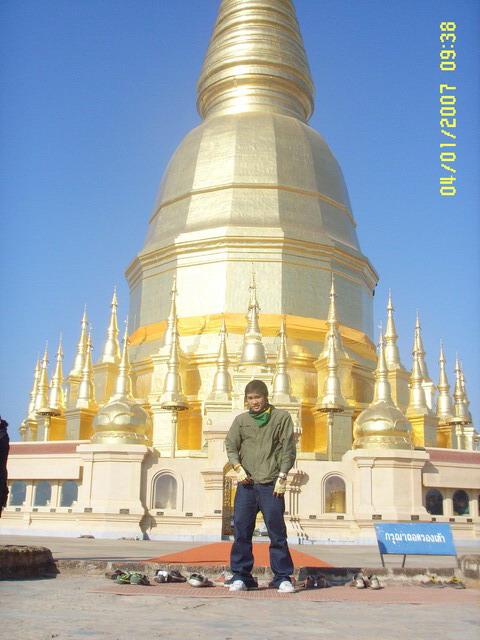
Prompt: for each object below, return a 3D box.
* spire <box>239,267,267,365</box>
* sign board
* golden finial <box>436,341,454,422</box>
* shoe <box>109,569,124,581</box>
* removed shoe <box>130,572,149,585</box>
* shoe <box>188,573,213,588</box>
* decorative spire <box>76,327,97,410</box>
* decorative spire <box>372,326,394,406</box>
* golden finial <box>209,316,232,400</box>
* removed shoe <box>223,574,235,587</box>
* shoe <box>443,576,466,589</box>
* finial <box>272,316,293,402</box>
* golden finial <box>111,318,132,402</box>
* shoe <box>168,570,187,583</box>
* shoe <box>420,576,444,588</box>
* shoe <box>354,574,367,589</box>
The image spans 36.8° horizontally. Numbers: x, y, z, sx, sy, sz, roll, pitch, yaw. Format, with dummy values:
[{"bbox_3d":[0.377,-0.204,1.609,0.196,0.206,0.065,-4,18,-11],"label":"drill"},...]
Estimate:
[{"bbox_3d":[0.529,-0.274,28.229,1.057,4.049,1.057,1,-16,0],"label":"spire"},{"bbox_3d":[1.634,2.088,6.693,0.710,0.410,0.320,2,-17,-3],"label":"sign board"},{"bbox_3d":[10.359,3.150,36.650,0.880,4.136,0.880,-12,-21,37],"label":"golden finial"},{"bbox_3d":[-1.062,2.219,6.271,0.100,0.100,0.250,-5,-18,21],"label":"shoe"},{"bbox_3d":[-0.818,2.125,5.935,0.100,0.100,0.250,-6,-18,23],"label":"removed shoe"},{"bbox_3d":[-0.323,2.125,5.907,0.100,0.105,0.260,-9,-19,31],"label":"shoe"},{"bbox_3d":[-7.448,2.248,34.980,0.880,4.136,0.880,-12,-21,37],"label":"decorative spire"},{"bbox_3d":[6.559,2.169,33.649,0.880,4.136,0.880,1,-17,0],"label":"decorative spire"},{"bbox_3d":[-0.671,1.353,26.180,0.871,3.168,0.871,1,-16,0],"label":"golden finial"},{"bbox_3d":[-0.078,2.142,5.935,0.250,0.100,0.100,11,-19,-29],"label":"removed shoe"},{"bbox_3d":[1.872,2.288,6.281,0.270,0.090,0.100,-15,-23,43],"label":"shoe"},{"bbox_3d":[1.840,1.653,32.277,0.880,4.136,0.880,3,-17,-5],"label":"finial"},{"bbox_3d":[-5.377,1.900,33.657,0.880,4.136,0.880,1,-17,0],"label":"golden finial"},{"bbox_3d":[-0.557,2.279,6.427,0.098,0.100,0.270,14,-21,-38],"label":"shoe"},{"bbox_3d":[1.679,2.287,6.289,0.270,0.090,0.100,-15,-23,43],"label":"shoe"},{"bbox_3d":[1.027,2.225,6.149,0.098,0.105,0.270,3,-17,-8],"label":"shoe"}]

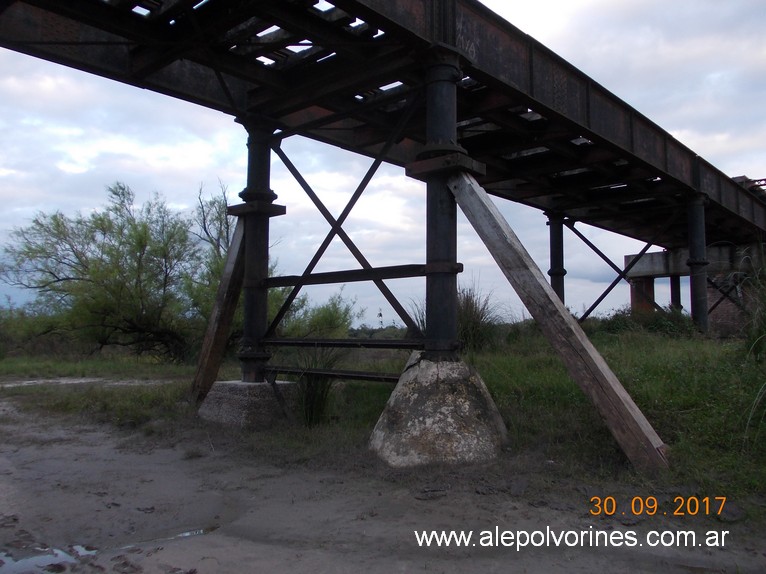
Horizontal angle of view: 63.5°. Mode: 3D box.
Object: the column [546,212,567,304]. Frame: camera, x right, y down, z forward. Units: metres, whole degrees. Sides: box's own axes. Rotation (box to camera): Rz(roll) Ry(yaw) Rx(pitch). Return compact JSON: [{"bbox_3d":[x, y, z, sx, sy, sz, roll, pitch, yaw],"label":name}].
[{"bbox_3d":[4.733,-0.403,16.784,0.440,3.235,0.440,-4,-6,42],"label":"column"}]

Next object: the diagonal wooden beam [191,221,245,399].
[{"bbox_3d":[-2.546,0.400,9.951,0.239,3.168,0.259,8,14,-43],"label":"diagonal wooden beam"}]

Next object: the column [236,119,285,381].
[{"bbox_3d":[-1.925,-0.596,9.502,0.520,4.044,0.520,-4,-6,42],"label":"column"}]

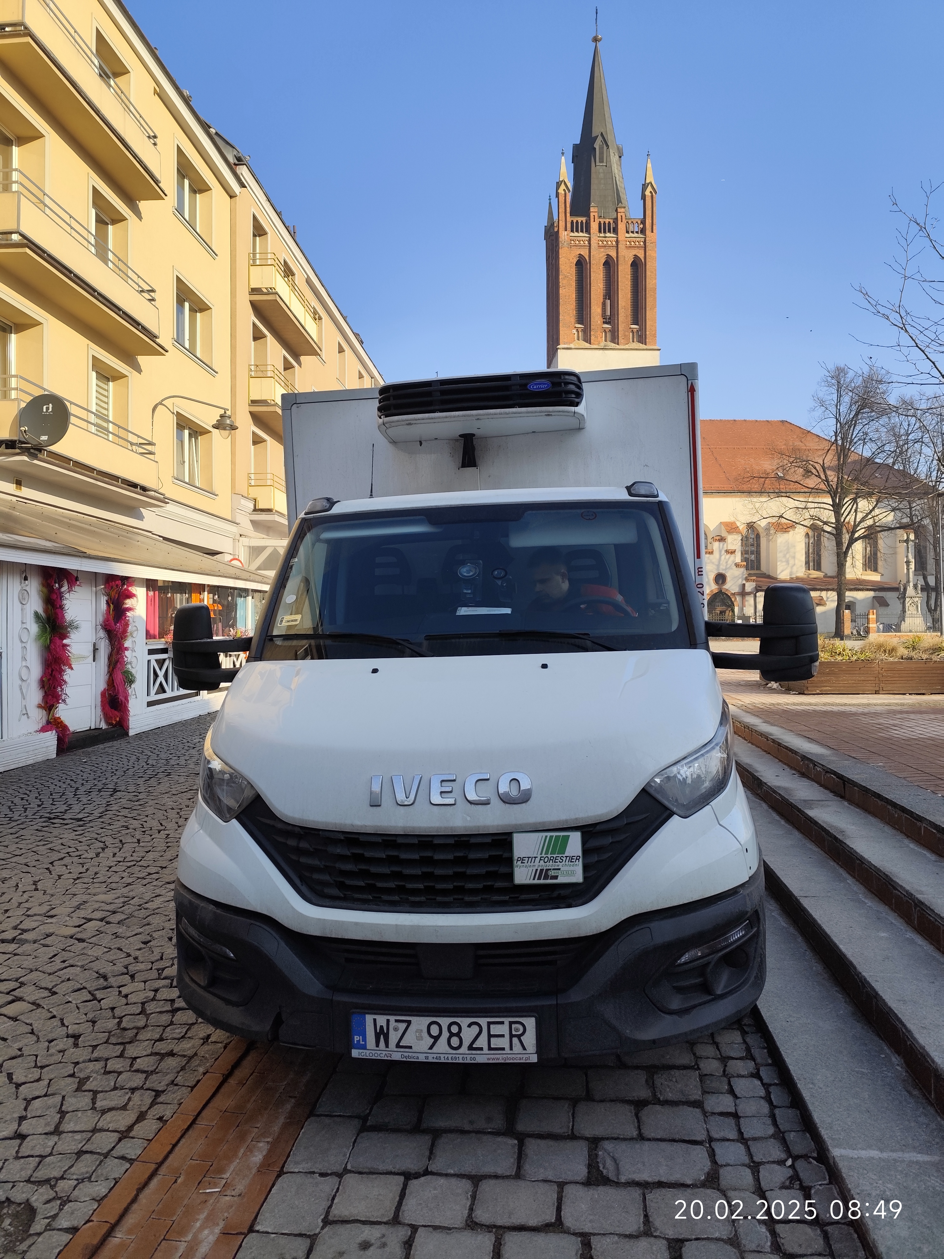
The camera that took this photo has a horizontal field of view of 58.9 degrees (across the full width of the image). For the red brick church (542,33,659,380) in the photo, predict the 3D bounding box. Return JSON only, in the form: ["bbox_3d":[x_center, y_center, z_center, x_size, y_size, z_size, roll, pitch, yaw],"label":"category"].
[{"bbox_3d":[12.700,-30.200,85.000,10.200,60.500,10.200,0,0,-1],"label":"red brick church"}]

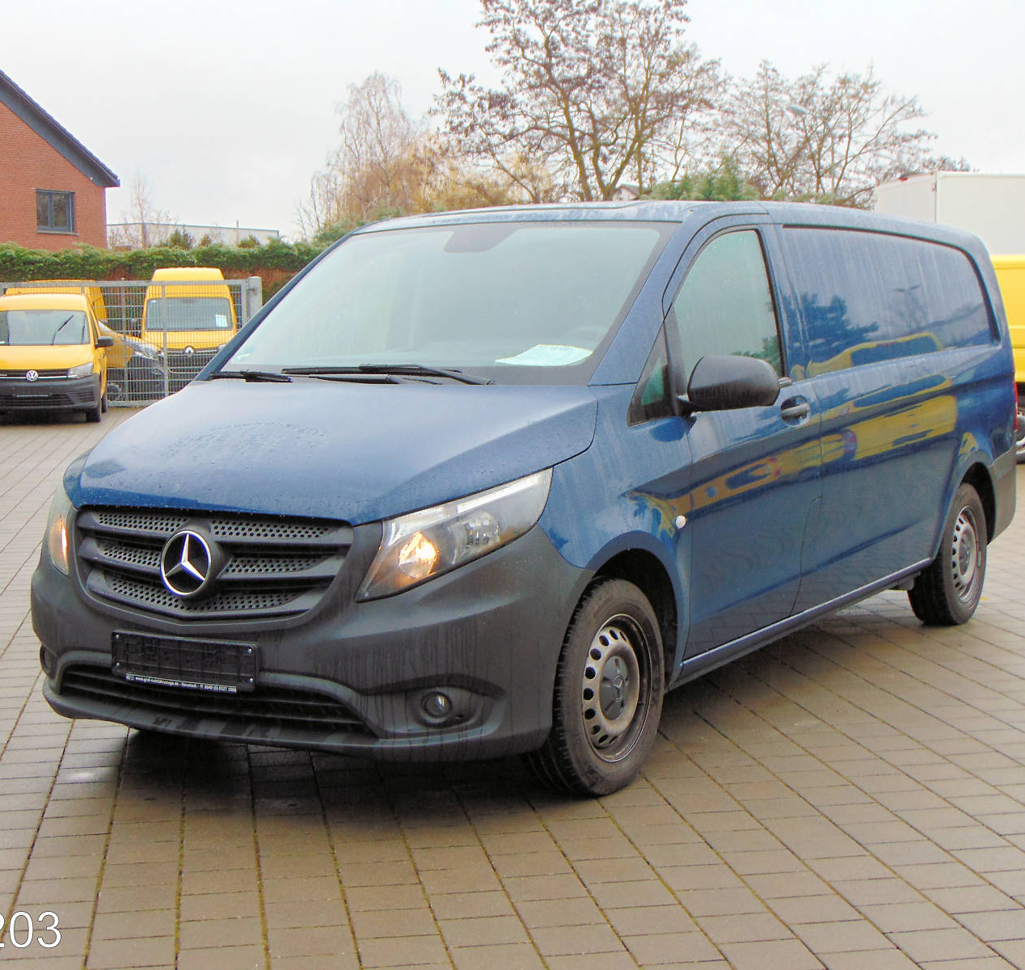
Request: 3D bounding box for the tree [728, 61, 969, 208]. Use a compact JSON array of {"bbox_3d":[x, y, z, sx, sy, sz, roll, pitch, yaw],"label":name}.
[{"bbox_3d":[9.406,-7.567,52.374,6.720,8.500,6.050,0,5,10],"label":"tree"}]

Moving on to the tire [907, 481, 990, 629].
[{"bbox_3d":[1.994,0.307,8.474,0.205,0.655,0.660,2,6,31],"label":"tire"}]

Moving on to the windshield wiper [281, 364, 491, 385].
[{"bbox_3d":[-0.419,-0.337,5.885,0.820,0.075,0.100,2,6,31],"label":"windshield wiper"}]

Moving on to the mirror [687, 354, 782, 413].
[{"bbox_3d":[0.670,-0.320,5.850,0.240,0.180,0.200,2,6,31],"label":"mirror"}]

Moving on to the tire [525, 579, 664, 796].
[{"bbox_3d":[0.243,0.590,5.538,0.205,0.655,0.660,2,6,31],"label":"tire"}]

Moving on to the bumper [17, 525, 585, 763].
[{"bbox_3d":[-0.767,0.395,5.438,1.900,0.650,0.630,2,6,31],"label":"bumper"}]

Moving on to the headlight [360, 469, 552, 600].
[{"bbox_3d":[-0.137,0.130,5.078,0.390,0.345,0.490,2,6,31],"label":"headlight"}]

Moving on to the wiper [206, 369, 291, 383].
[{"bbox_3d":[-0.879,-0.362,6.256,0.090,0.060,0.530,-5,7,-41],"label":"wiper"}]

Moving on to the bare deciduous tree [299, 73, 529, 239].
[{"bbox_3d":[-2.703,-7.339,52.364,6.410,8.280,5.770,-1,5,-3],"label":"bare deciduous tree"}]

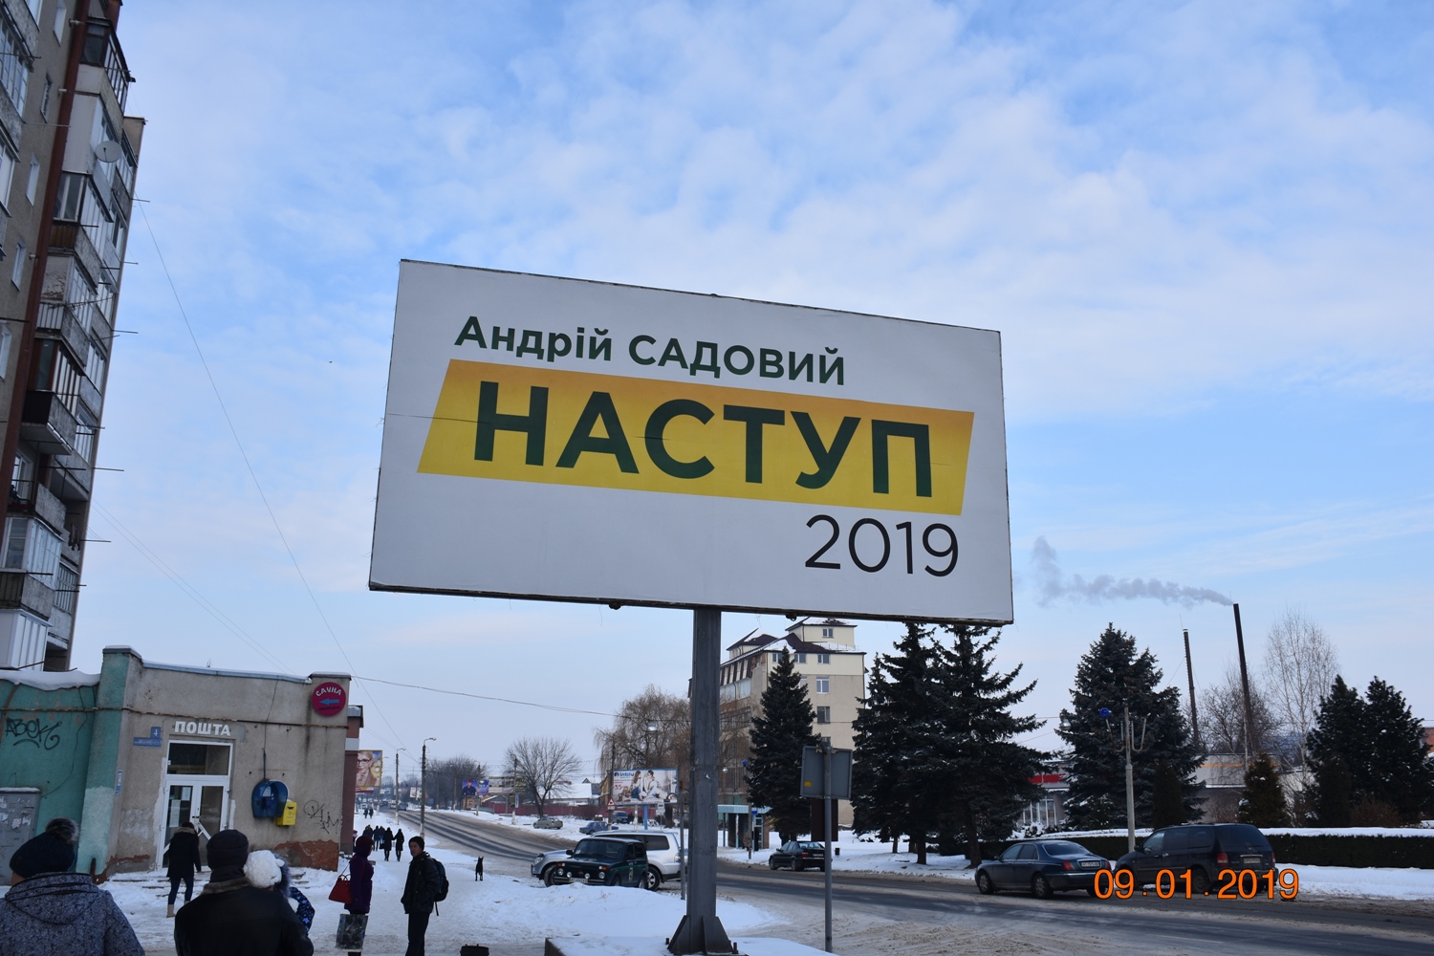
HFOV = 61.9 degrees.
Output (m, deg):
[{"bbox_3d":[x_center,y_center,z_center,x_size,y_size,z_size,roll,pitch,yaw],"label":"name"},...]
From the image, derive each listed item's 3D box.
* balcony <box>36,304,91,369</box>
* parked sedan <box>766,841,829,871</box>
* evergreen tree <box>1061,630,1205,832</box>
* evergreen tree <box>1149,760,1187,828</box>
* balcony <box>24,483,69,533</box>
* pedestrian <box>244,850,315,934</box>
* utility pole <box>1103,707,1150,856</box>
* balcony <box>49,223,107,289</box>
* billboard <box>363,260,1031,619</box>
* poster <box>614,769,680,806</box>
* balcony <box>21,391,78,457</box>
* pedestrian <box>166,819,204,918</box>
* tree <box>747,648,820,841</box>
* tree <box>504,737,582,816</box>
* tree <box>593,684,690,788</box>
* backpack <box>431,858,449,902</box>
[{"bbox_3d":[-21.062,-4.519,38.241,1.000,1.000,3.150,5,-15,-15],"label":"balcony"},{"bbox_3d":[4.173,18.996,60.174,1.720,1.400,4.450,5,-15,-17],"label":"parked sedan"},{"bbox_3d":[21.035,13.316,61.422,7.371,11.432,7.371,-4,-15,18],"label":"evergreen tree"},{"bbox_3d":[21.076,15.446,55.641,1.600,4.576,1.600,0,-16,0],"label":"evergreen tree"},{"bbox_3d":[-21.451,1.007,37.606,0.820,1.100,2.900,4,-17,-13],"label":"balcony"},{"bbox_3d":[-2.129,2.245,5.781,0.420,0.850,0.380,9,-19,-29],"label":"pedestrian"},{"bbox_3d":[14.449,10.865,41.824,1.500,5.885,1.300,0,-16,0],"label":"utility pole"},{"bbox_3d":[-21.042,-7.147,38.986,1.000,1.000,3.150,5,-15,-15],"label":"balcony"},{"bbox_3d":[-0.047,-0.259,11.600,6.100,3.100,0.300,4,-17,-14],"label":"billboard"},{"bbox_3d":[-6.103,26.642,103.092,6.100,3.100,0.300,-5,-17,16],"label":"poster"},{"bbox_3d":[-21.436,-1.690,38.391,0.820,1.170,2.900,4,-17,-13],"label":"balcony"},{"bbox_3d":[-9.489,6.980,21.404,0.580,1.640,0.500,9,-16,-28],"label":"pedestrian"},{"bbox_3d":[4.245,16.361,72.493,4.758,12.006,4.758,0,-14,3],"label":"tree"},{"bbox_3d":[-23.100,40.510,161.351,10.438,10.862,10.438,3,-15,-7],"label":"tree"},{"bbox_3d":[-6.518,29.451,126.830,12.129,14.718,12.129,1,-14,-3],"label":"tree"},{"bbox_3d":[-3.415,4.916,14.600,0.240,0.500,0.320,10,-19,-29],"label":"backpack"}]

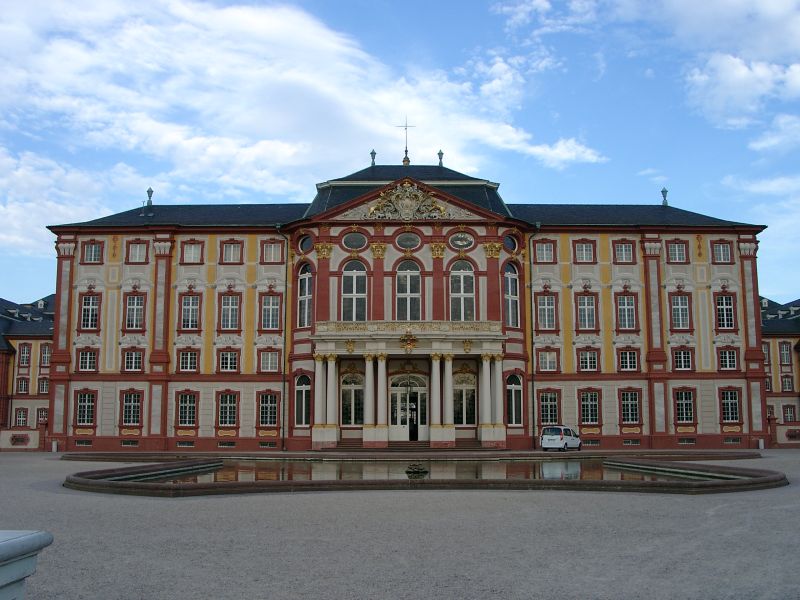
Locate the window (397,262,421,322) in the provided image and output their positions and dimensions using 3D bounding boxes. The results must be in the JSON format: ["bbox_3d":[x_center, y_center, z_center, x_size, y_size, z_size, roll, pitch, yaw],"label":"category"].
[{"bbox_3d":[0.695,-0.620,61.406,1.939,5.018,0.200,0,-8,-1],"label":"window"}]

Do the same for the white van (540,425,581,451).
[{"bbox_3d":[12.514,10.705,60.948,1.750,1.830,4.200,-5,-9,31],"label":"white van"}]

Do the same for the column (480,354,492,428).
[{"bbox_3d":[6.229,6.492,56.585,0.760,5.101,0.760,0,-8,-1],"label":"column"}]

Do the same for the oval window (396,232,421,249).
[{"bbox_3d":[0.694,-4.650,61.973,1.941,1.328,0.200,0,-8,-1],"label":"oval window"}]

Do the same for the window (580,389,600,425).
[{"bbox_3d":[15.534,8.813,64.130,1.470,2.670,0.250,0,-8,0],"label":"window"}]

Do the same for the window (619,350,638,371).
[{"bbox_3d":[18.042,4.806,61.908,1.427,1.542,0.250,0,-8,-1],"label":"window"}]

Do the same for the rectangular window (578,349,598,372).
[{"bbox_3d":[15.522,5.060,64.651,1.510,1.700,0.250,0,-8,0],"label":"rectangular window"}]

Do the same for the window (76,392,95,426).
[{"bbox_3d":[-24.110,8.441,60.432,1.347,2.483,0.250,0,-8,-1],"label":"window"}]

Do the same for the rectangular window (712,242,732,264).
[{"bbox_3d":[26.531,-3.856,64.646,1.525,1.734,0.200,0,-8,-1],"label":"rectangular window"}]

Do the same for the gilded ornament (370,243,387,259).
[{"bbox_3d":[-1.693,-3.885,61.867,1.250,1.230,0.400,0,-8,-1],"label":"gilded ornament"}]

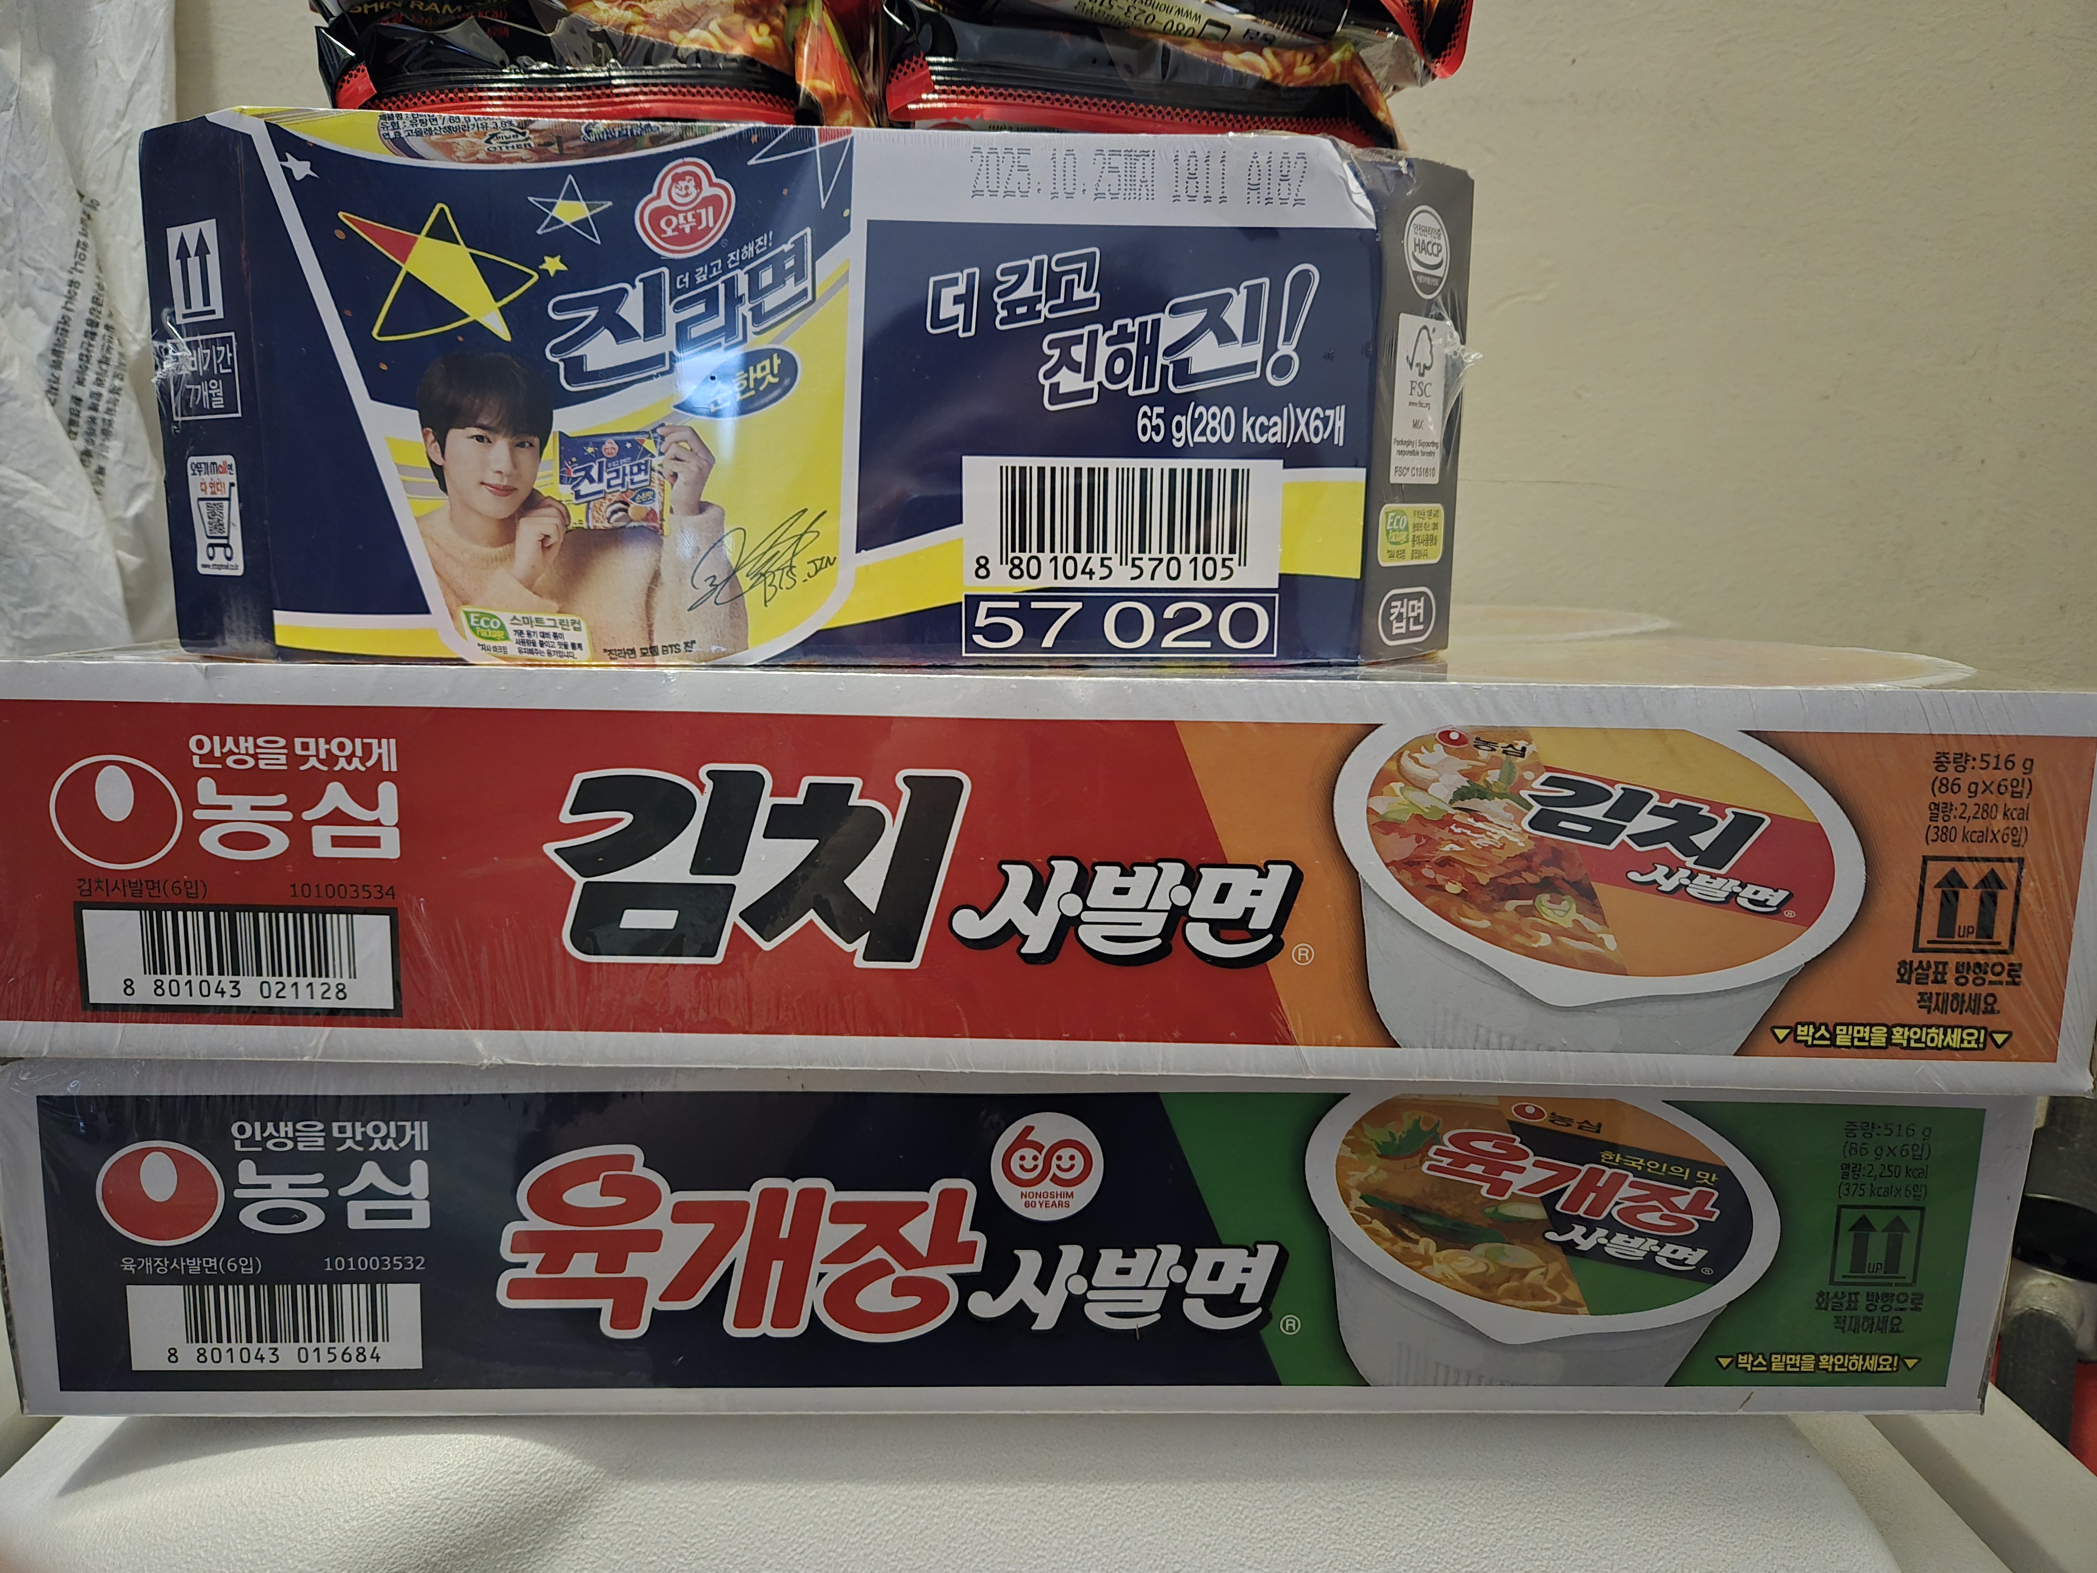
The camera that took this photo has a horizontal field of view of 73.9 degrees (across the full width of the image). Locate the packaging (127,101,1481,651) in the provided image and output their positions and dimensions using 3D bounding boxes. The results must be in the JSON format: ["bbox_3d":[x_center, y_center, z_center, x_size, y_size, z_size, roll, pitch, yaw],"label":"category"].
[{"bbox_3d":[-0.054,-0.097,0.392,0.290,0.110,0.195,0,9,-5],"label":"packaging"}]

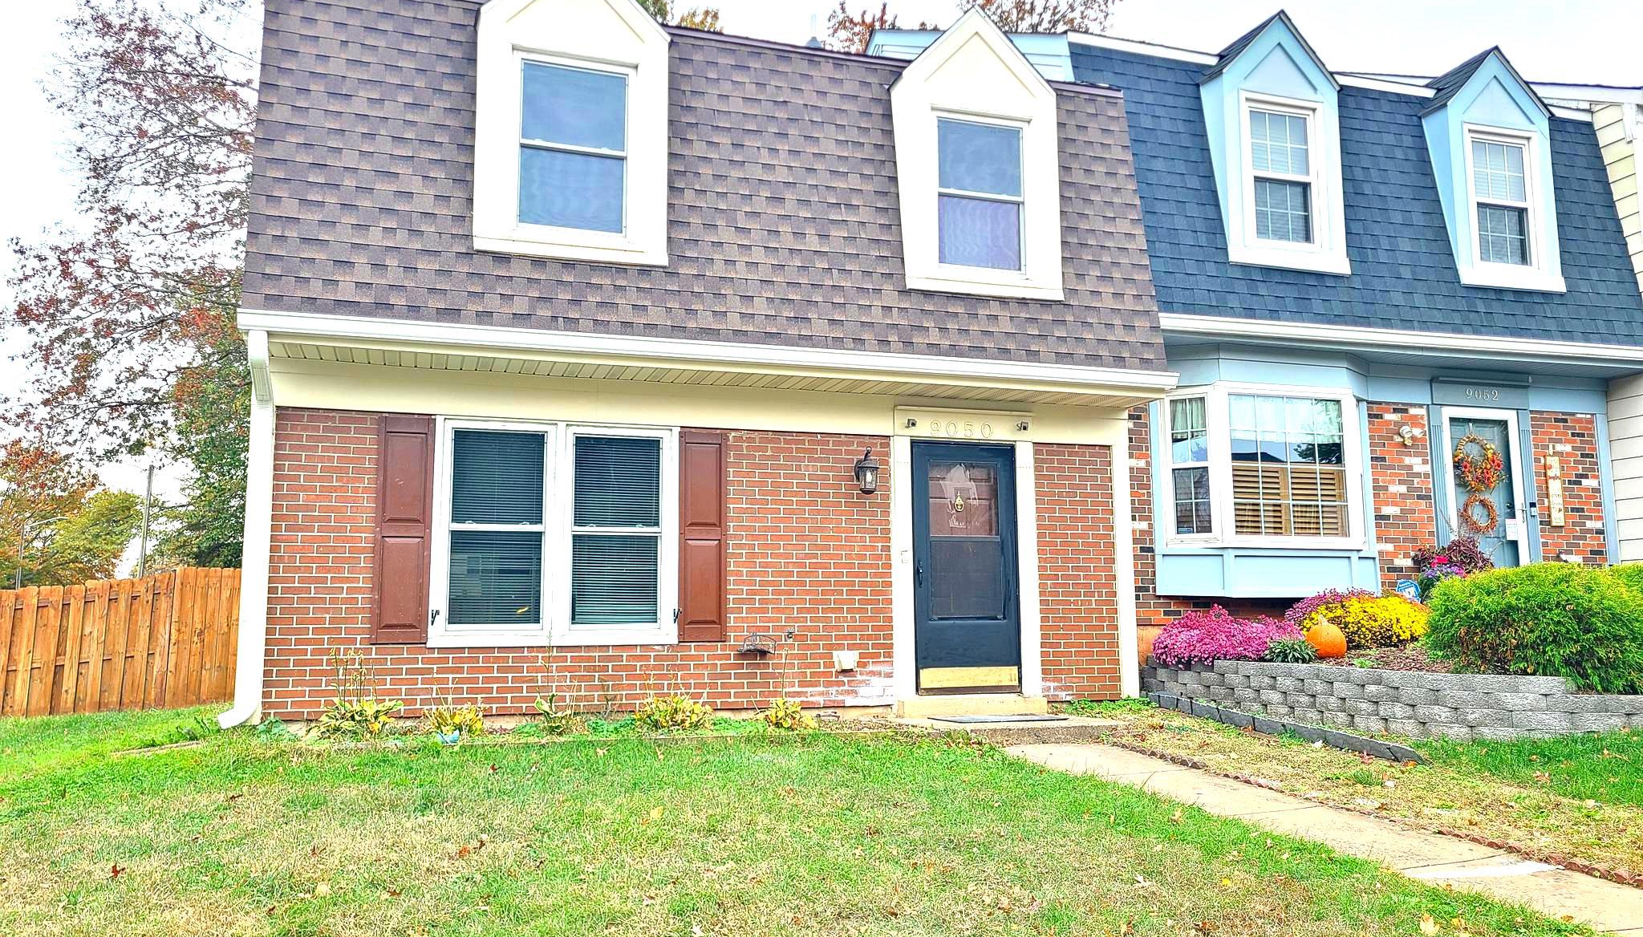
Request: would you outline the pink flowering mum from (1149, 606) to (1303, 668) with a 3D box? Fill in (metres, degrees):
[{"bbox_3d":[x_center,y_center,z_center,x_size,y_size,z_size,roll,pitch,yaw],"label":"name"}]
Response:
[{"bbox_3d":[3.255,1.361,9.950,1.200,0.500,0.850,2,-8,-17],"label":"pink flowering mum"}]

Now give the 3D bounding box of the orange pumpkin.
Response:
[{"bbox_3d":[3.761,1.273,9.200,0.315,0.290,0.315,2,-8,-17],"label":"orange pumpkin"}]

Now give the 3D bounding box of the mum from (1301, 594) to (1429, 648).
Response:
[{"bbox_3d":[4.317,1.218,9.800,1.000,0.440,0.800,2,-8,-17],"label":"mum"}]

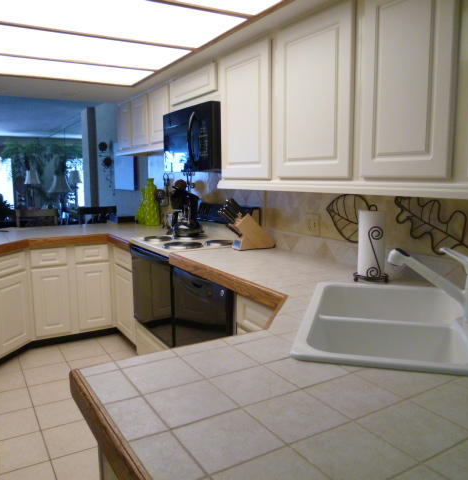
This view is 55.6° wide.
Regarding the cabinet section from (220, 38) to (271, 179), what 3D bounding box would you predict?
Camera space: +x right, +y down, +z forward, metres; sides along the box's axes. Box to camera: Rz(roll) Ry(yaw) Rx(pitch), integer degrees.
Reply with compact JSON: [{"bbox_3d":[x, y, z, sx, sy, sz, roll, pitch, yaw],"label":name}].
[{"bbox_3d":[0.204,-0.712,2.595,0.330,0.700,0.512,-5,9,-31],"label":"cabinet section"}]

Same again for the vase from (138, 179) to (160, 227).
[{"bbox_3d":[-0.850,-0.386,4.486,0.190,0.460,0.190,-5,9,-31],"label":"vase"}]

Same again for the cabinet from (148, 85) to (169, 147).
[{"bbox_3d":[-0.473,-1.009,3.702,0.330,0.430,0.420,-5,9,-31],"label":"cabinet"}]

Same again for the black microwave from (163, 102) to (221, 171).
[{"bbox_3d":[-0.162,-0.691,3.152,0.410,0.422,0.741,-5,9,-31],"label":"black microwave"}]

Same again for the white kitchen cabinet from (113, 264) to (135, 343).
[{"bbox_3d":[-0.620,0.464,3.679,0.580,0.560,0.490,-5,9,-31],"label":"white kitchen cabinet"}]

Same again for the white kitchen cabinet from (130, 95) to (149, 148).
[{"bbox_3d":[-0.710,-1.062,4.090,0.330,0.430,0.447,-5,9,-31],"label":"white kitchen cabinet"}]

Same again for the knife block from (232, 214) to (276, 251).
[{"bbox_3d":[0.120,-0.058,2.962,0.250,0.230,0.120,-5,9,-31],"label":"knife block"}]

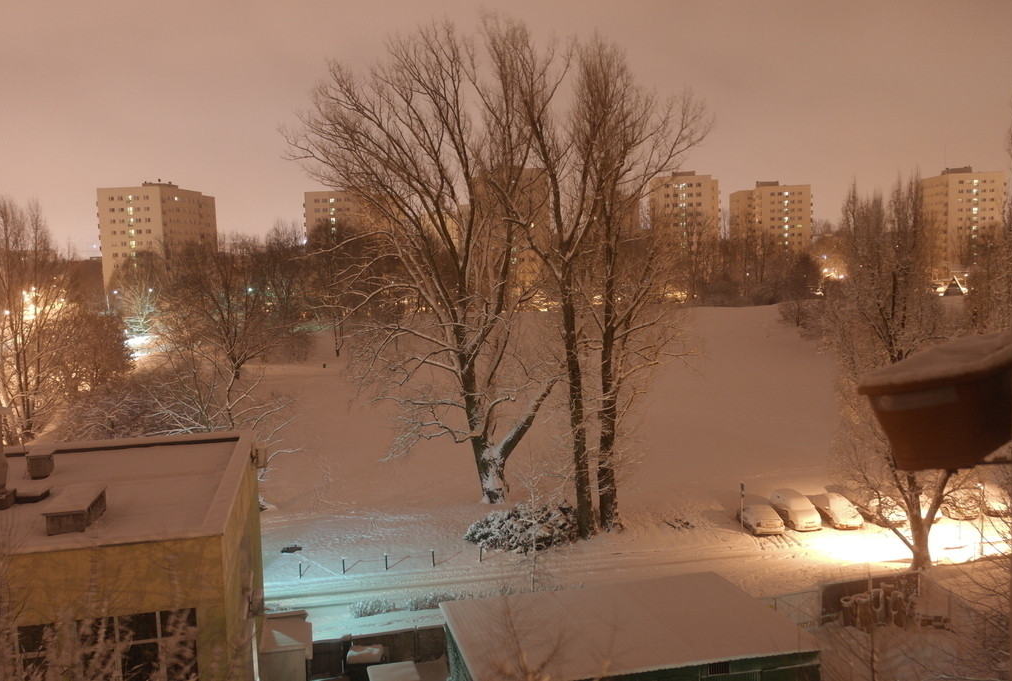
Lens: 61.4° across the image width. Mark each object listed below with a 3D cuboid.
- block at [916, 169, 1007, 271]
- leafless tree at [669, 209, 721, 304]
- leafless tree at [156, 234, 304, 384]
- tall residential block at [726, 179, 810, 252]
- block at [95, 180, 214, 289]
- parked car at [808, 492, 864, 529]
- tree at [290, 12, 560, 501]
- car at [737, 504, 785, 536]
[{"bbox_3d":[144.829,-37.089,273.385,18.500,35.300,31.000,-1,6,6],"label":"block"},{"bbox_3d":[39.127,-17.370,177.257,10.800,19.800,10.000,-2,5,0],"label":"leafless tree"},{"bbox_3d":[-37.384,-4.252,114.519,19.300,19.400,17.000,-2,5,0],"label":"leafless tree"},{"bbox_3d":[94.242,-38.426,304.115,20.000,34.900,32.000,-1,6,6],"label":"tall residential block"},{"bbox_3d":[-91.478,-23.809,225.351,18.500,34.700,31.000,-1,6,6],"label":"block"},{"bbox_3d":[20.401,10.431,52.697,1.730,1.500,4.150,-2,6,-3],"label":"parked car"},{"bbox_3d":[-5.435,-4.715,56.795,18.200,32.000,15.000,-2,5,0],"label":"tree"},{"bbox_3d":[15.456,10.686,51.804,1.680,1.440,4.200,-2,6,-3],"label":"car"}]

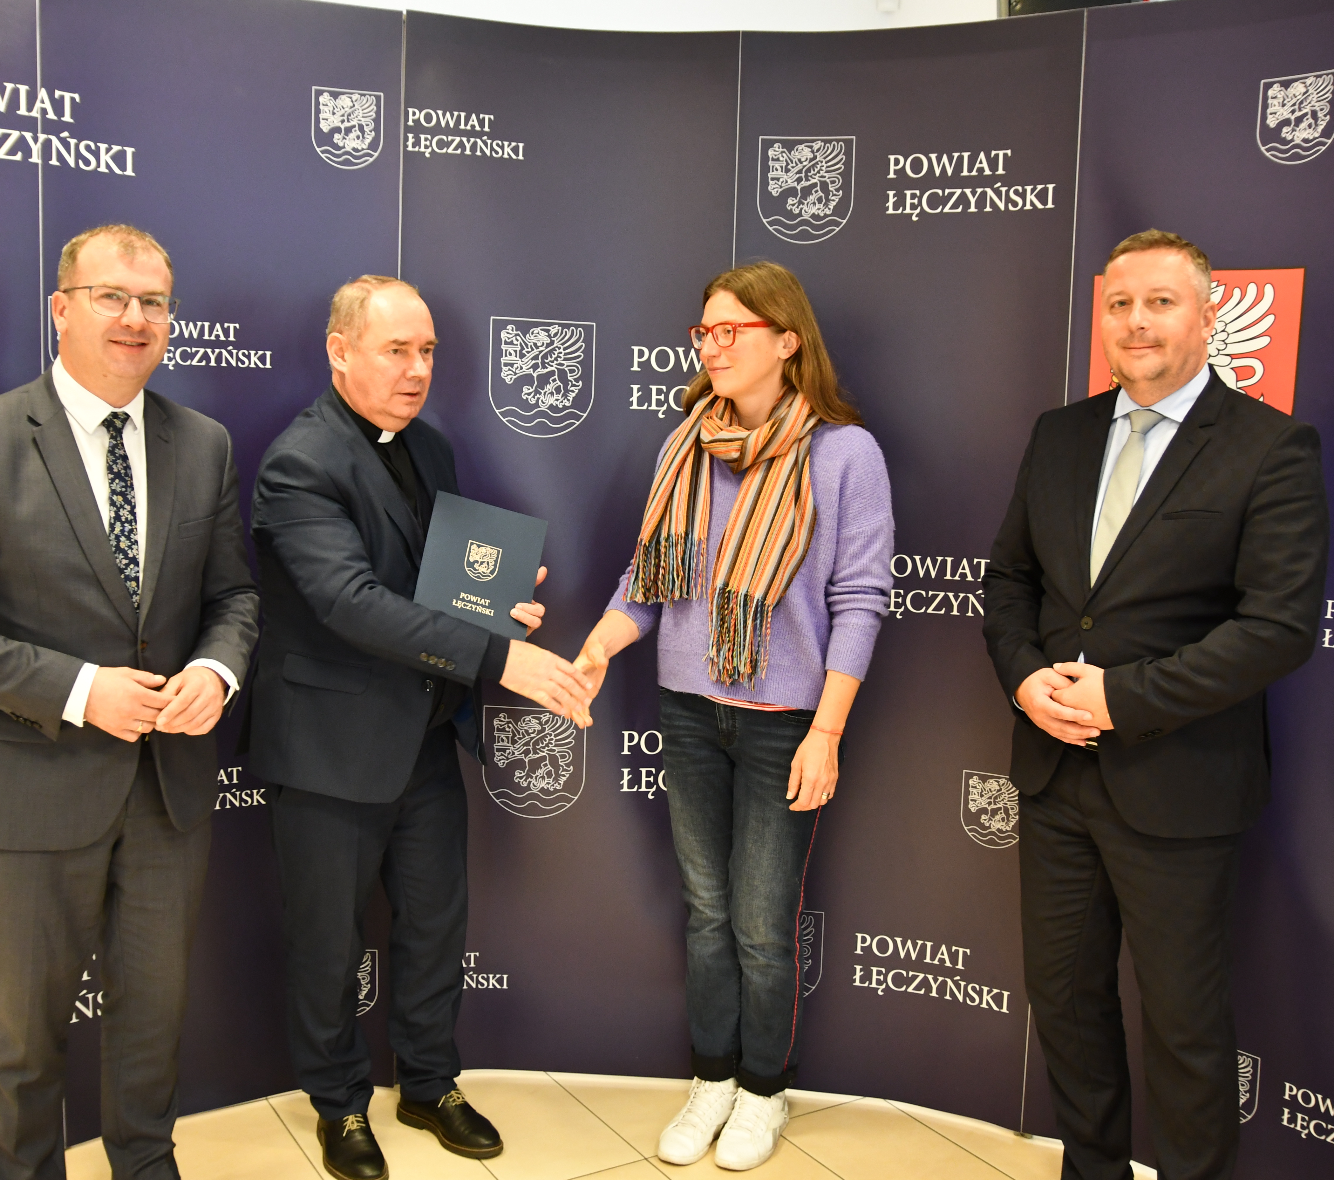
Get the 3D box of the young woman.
[{"bbox_3d":[0.123,0.248,2.625,0.540,1.725,0.420,5,7,28],"label":"young woman"}]

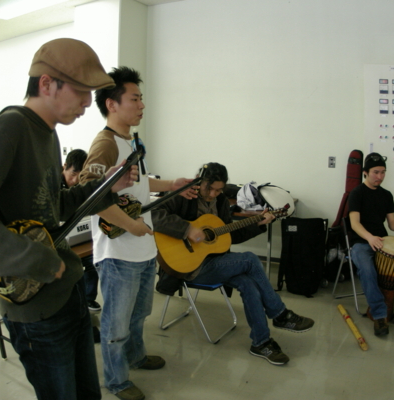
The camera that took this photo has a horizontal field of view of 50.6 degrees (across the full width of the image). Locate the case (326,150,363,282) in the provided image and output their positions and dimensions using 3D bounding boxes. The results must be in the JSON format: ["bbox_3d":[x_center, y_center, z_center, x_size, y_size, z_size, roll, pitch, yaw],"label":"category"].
[{"bbox_3d":[1.523,0.162,4.080,0.420,1.250,0.160,5,5,33],"label":"case"}]

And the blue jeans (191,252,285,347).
[{"bbox_3d":[0.231,0.630,2.870,0.760,0.550,0.400,4,9,28],"label":"blue jeans"}]

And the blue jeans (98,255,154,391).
[{"bbox_3d":[-0.393,0.649,2.320,0.340,0.840,0.420,5,9,30],"label":"blue jeans"}]

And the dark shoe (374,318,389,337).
[{"bbox_3d":[1.335,0.879,3.034,0.105,0.110,0.280,1,9,9],"label":"dark shoe"}]

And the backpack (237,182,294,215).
[{"bbox_3d":[0.666,-0.005,4.050,0.450,0.330,0.420,8,11,44],"label":"backpack"}]

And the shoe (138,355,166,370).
[{"bbox_3d":[-0.320,0.965,2.550,0.280,0.100,0.100,0,9,-1],"label":"shoe"}]

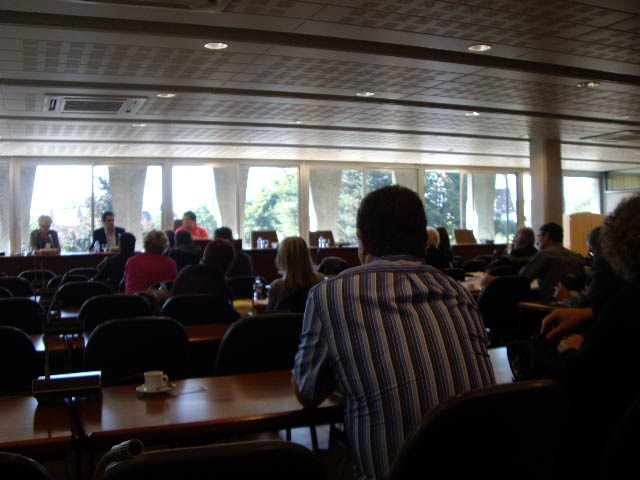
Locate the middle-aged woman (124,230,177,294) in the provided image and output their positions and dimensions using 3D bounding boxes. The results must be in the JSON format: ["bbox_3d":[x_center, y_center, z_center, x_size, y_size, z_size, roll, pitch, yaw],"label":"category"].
[{"bbox_3d":[-1.400,0.557,5.763,0.490,1.268,0.720,-1,1,-23],"label":"middle-aged woman"}]

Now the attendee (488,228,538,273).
[{"bbox_3d":[1.973,0.507,7.294,0.500,1.260,0.650,-1,1,-43],"label":"attendee"}]

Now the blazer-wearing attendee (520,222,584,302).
[{"bbox_3d":[1.765,0.505,5.622,0.520,1.284,0.720,-1,1,-40],"label":"blazer-wearing attendee"}]

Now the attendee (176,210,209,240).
[{"bbox_3d":[-1.758,0.231,9.714,0.520,1.270,0.700,-1,1,-23],"label":"attendee"}]

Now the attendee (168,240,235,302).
[{"bbox_3d":[-0.762,0.593,4.413,0.480,1.206,0.720,-1,1,-23],"label":"attendee"}]

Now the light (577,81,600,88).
[{"bbox_3d":[2.365,-1.370,6.190,0.160,0.040,0.160,-1,1,0],"label":"light"}]

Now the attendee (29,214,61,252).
[{"bbox_3d":[-3.648,0.292,9.346,0.460,1.270,0.660,-1,1,-23],"label":"attendee"}]

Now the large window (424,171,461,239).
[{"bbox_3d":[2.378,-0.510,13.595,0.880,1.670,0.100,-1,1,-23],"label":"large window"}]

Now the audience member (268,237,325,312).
[{"bbox_3d":[-0.212,0.581,4.613,0.470,1.209,0.720,-1,1,-23],"label":"audience member"}]

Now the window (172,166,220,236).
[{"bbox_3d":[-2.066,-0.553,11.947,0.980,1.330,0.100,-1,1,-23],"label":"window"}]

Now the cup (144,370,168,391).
[{"bbox_3d":[-0.546,0.469,2.345,0.082,0.058,0.066,-1,1,-9],"label":"cup"}]

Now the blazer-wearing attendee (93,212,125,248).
[{"bbox_3d":[-2.893,0.253,9.696,0.500,1.300,0.680,-1,1,-23],"label":"blazer-wearing attendee"}]

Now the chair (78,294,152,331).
[{"bbox_3d":[-1.312,0.781,4.523,0.480,0.900,0.550,-1,1,-17],"label":"chair"}]

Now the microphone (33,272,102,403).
[{"bbox_3d":[-0.768,0.284,2.128,0.200,0.380,0.140,-1,1,-23],"label":"microphone"}]

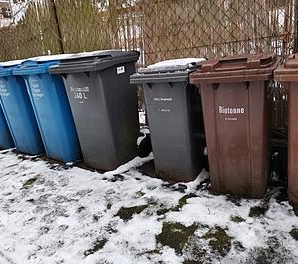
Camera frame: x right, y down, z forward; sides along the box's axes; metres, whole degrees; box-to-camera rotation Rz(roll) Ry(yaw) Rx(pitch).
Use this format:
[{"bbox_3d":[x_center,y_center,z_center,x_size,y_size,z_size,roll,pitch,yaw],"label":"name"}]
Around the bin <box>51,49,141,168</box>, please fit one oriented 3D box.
[{"bbox_3d":[-0.443,-0.227,2.793,0.585,1.085,0.730,5,21,34],"label":"bin"}]

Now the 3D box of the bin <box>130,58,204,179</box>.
[{"bbox_3d":[0.264,-0.099,2.345,0.485,0.955,0.550,5,21,32],"label":"bin"}]

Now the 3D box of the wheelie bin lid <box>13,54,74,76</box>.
[{"bbox_3d":[-1.009,-0.716,2.927,0.585,0.125,0.690,6,21,34],"label":"wheelie bin lid"}]

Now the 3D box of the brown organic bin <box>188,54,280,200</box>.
[{"bbox_3d":[0.663,-0.027,1.970,0.485,0.955,0.550,3,20,28],"label":"brown organic bin"}]

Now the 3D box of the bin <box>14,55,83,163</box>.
[{"bbox_3d":[-0.944,-0.262,3.087,0.585,1.085,0.730,6,21,34],"label":"bin"}]

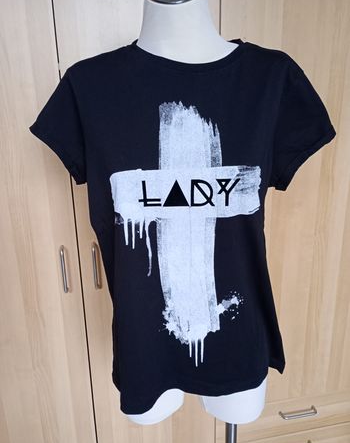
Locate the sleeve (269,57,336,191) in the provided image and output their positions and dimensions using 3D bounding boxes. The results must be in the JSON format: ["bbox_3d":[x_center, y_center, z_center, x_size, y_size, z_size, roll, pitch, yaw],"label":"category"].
[{"bbox_3d":[0.239,-0.182,0.705,0.130,0.235,0.125,-1,17,0],"label":"sleeve"}]

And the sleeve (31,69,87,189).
[{"bbox_3d":[-0.217,-0.177,0.700,0.112,0.212,0.120,-1,17,0],"label":"sleeve"}]

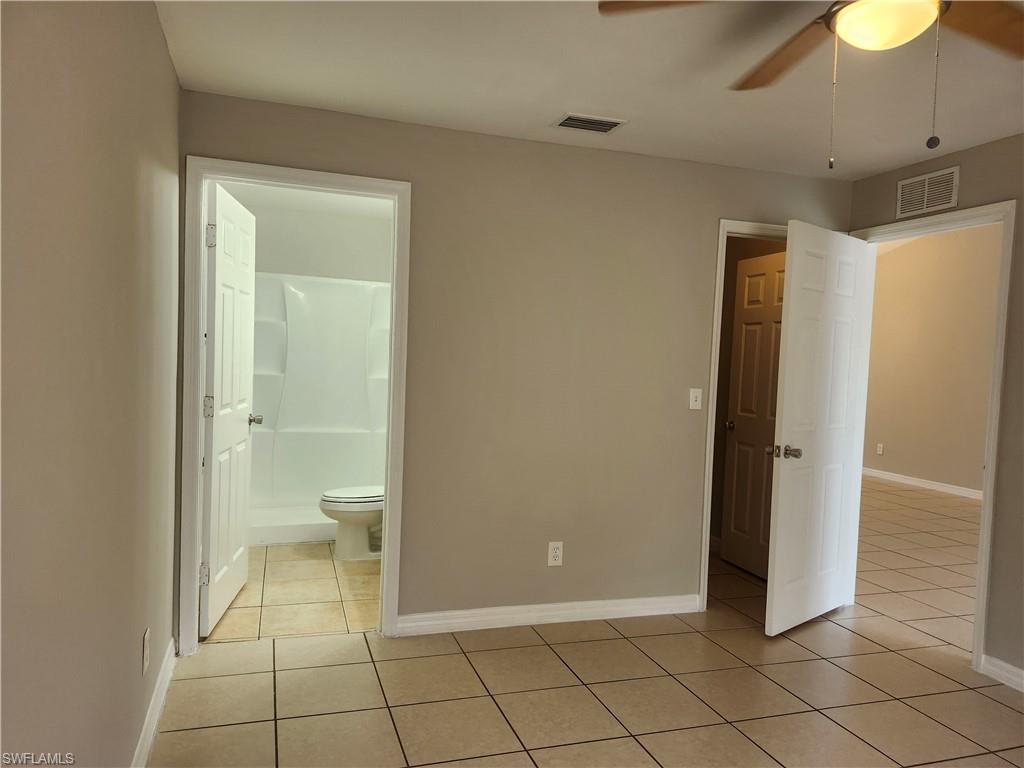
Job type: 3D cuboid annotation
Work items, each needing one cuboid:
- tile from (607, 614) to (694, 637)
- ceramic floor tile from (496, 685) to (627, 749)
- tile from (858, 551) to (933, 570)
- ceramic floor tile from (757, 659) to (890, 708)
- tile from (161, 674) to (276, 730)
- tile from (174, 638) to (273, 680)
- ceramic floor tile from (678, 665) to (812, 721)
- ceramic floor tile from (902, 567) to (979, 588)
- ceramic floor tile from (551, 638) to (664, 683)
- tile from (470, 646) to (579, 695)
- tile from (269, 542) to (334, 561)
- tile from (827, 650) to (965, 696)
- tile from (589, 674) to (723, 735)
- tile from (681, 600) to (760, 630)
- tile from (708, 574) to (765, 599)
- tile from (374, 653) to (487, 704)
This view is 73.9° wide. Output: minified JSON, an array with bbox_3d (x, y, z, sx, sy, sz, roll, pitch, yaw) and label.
[{"bbox_3d":[0.706,1.231,3.454,0.388,0.010,0.238,2,2,-17],"label":"tile"},{"bbox_3d":[0.176,1.254,2.567,0.400,0.010,0.400,2,2,-18],"label":"ceramic floor tile"},{"bbox_3d":[2.754,1.281,4.936,0.402,0.010,0.402,2,2,-18],"label":"tile"},{"bbox_3d":[1.316,1.274,2.892,0.393,0.010,0.389,2,2,-17],"label":"ceramic floor tile"},{"bbox_3d":[-1.106,1.201,2.578,0.395,0.010,0.400,2,2,-18],"label":"tile"},{"bbox_3d":[-1.210,1.176,2.915,0.374,0.010,0.352,2,2,-17],"label":"tile"},{"bbox_3d":[0.948,1.282,2.819,0.402,0.010,0.402,2,2,-18],"label":"ceramic floor tile"},{"bbox_3d":[2.904,1.312,4.601,0.400,0.010,0.400,2,2,-18],"label":"ceramic floor tile"},{"bbox_3d":[0.433,1.251,3.076,0.400,0.010,0.400,2,2,-18],"label":"ceramic floor tile"},{"bbox_3d":[0.046,1.241,2.954,0.402,0.010,0.402,2,2,-18],"label":"tile"},{"bbox_3d":[-1.404,1.115,4.490,0.397,0.010,0.387,2,2,-17],"label":"tile"},{"bbox_3d":[1.724,1.304,3.056,0.402,0.010,0.402,2,2,-18],"label":"tile"},{"bbox_3d":[0.561,1.266,2.689,0.400,0.010,0.400,2,2,-18],"label":"tile"},{"bbox_3d":[1.078,1.260,3.705,0.400,0.010,0.400,2,2,-18],"label":"tile"},{"bbox_3d":[1.326,1.232,4.140,0.395,0.010,0.394,2,2,-17],"label":"tile"},{"bbox_3d":[-0.339,1.230,2.831,0.402,0.010,0.402,2,2,-18],"label":"tile"}]

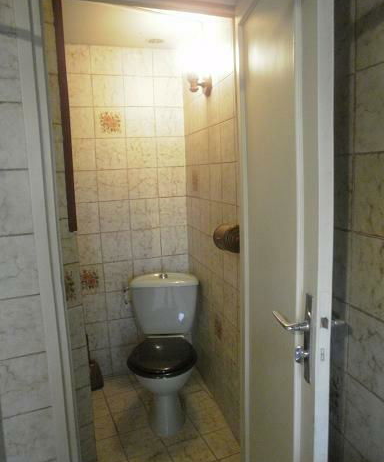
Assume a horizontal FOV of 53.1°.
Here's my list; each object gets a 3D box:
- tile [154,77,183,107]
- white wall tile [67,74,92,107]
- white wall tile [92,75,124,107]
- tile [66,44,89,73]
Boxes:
[{"bbox_3d":[-0.157,-0.910,2.532,0.190,0.200,0.010,-4,8,-15],"label":"tile"},{"bbox_3d":[-0.711,-0.865,2.355,0.197,0.199,0.010,-4,9,-15],"label":"white wall tile"},{"bbox_3d":[-0.525,-0.881,2.405,0.197,0.199,0.010,-4,9,-15],"label":"white wall tile"},{"bbox_3d":[-0.710,-1.064,2.375,0.158,0.160,0.010,-4,8,-17],"label":"tile"}]

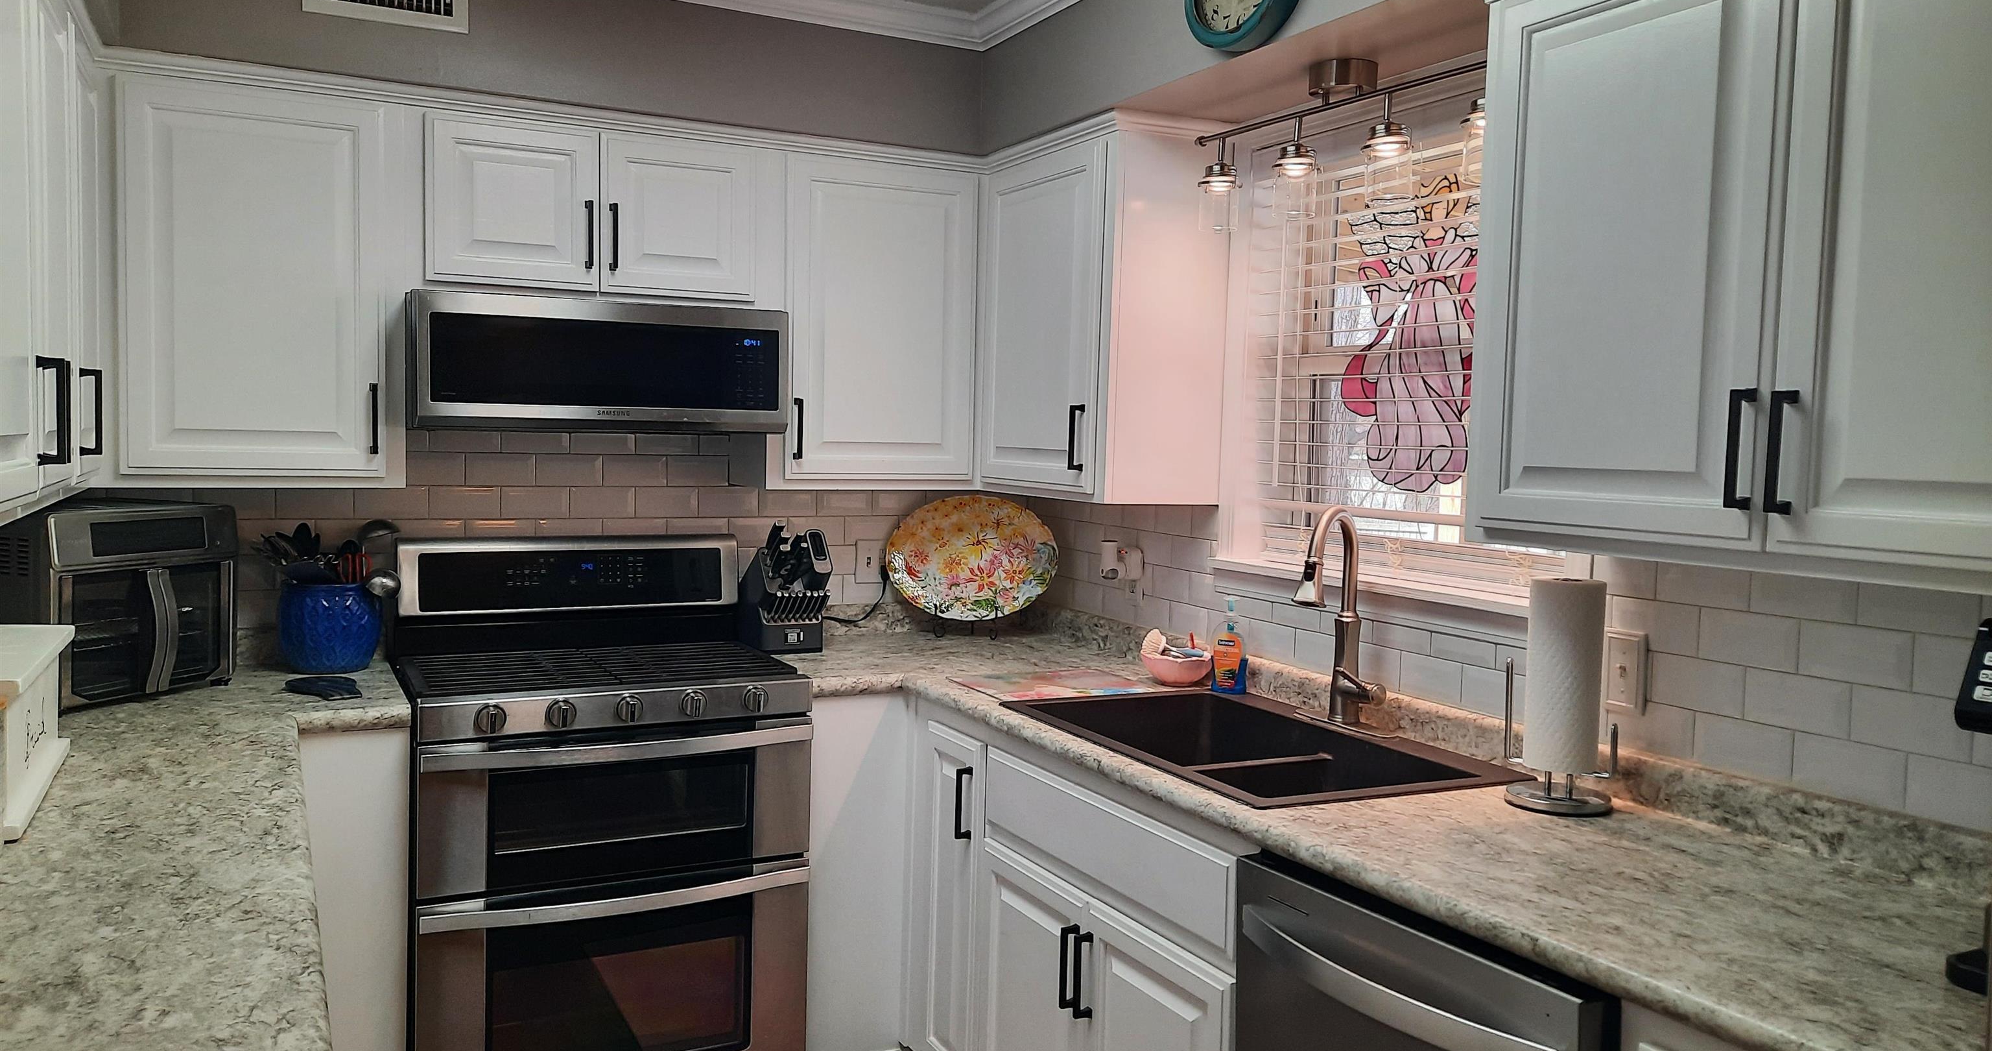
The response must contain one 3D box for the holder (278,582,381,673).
[{"bbox_3d":[-1.397,0.210,3.026,0.198,0.181,0.198,0,4,-27],"label":"holder"}]

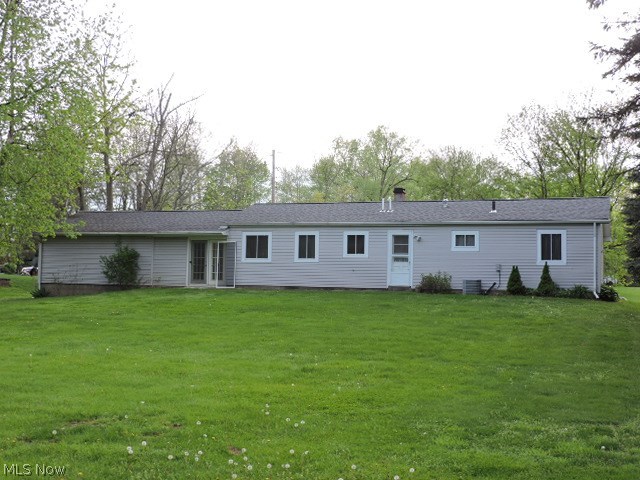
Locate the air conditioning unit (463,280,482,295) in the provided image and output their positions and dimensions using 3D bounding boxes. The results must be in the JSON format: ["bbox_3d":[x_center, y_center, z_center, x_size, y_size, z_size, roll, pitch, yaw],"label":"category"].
[{"bbox_3d":[5.582,1.746,29.100,0.620,0.500,0.620,0,-3,19],"label":"air conditioning unit"}]

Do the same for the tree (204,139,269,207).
[{"bbox_3d":[-6.606,-1.885,61.696,5.700,12.000,5.700,0,-3,19],"label":"tree"}]

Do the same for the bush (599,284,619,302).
[{"bbox_3d":[10.125,1.878,27.900,0.680,0.600,0.680,0,-3,19],"label":"bush"}]

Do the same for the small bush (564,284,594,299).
[{"bbox_3d":[9.140,1.824,28.000,1.000,0.480,0.800,0,-3,19],"label":"small bush"}]

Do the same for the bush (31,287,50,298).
[{"bbox_3d":[-12.657,2.386,36.000,0.750,0.500,0.700,0,-3,19],"label":"bush"}]

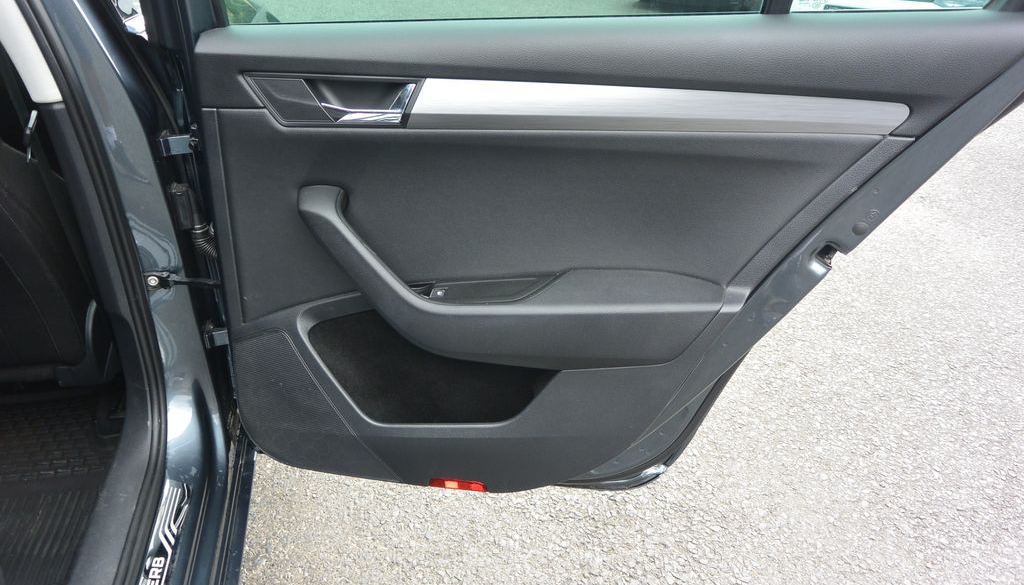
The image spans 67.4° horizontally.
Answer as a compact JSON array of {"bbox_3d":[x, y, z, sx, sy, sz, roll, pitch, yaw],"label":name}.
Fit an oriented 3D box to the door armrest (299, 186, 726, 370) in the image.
[{"bbox_3d":[0.000,-0.021,1.061,0.560,0.240,0.095,2,27,3],"label":"door armrest"}]

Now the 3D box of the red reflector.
[{"bbox_3d":[-0.085,0.299,1.195,0.088,0.018,0.014,4,26,8],"label":"red reflector"}]

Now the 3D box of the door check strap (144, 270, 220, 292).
[{"bbox_3d":[-0.518,-0.019,1.208,0.115,0.026,0.026,4,26,8],"label":"door check strap"}]

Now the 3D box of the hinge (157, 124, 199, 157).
[{"bbox_3d":[-0.484,-0.221,1.114,0.050,0.042,0.042,4,26,8],"label":"hinge"}]

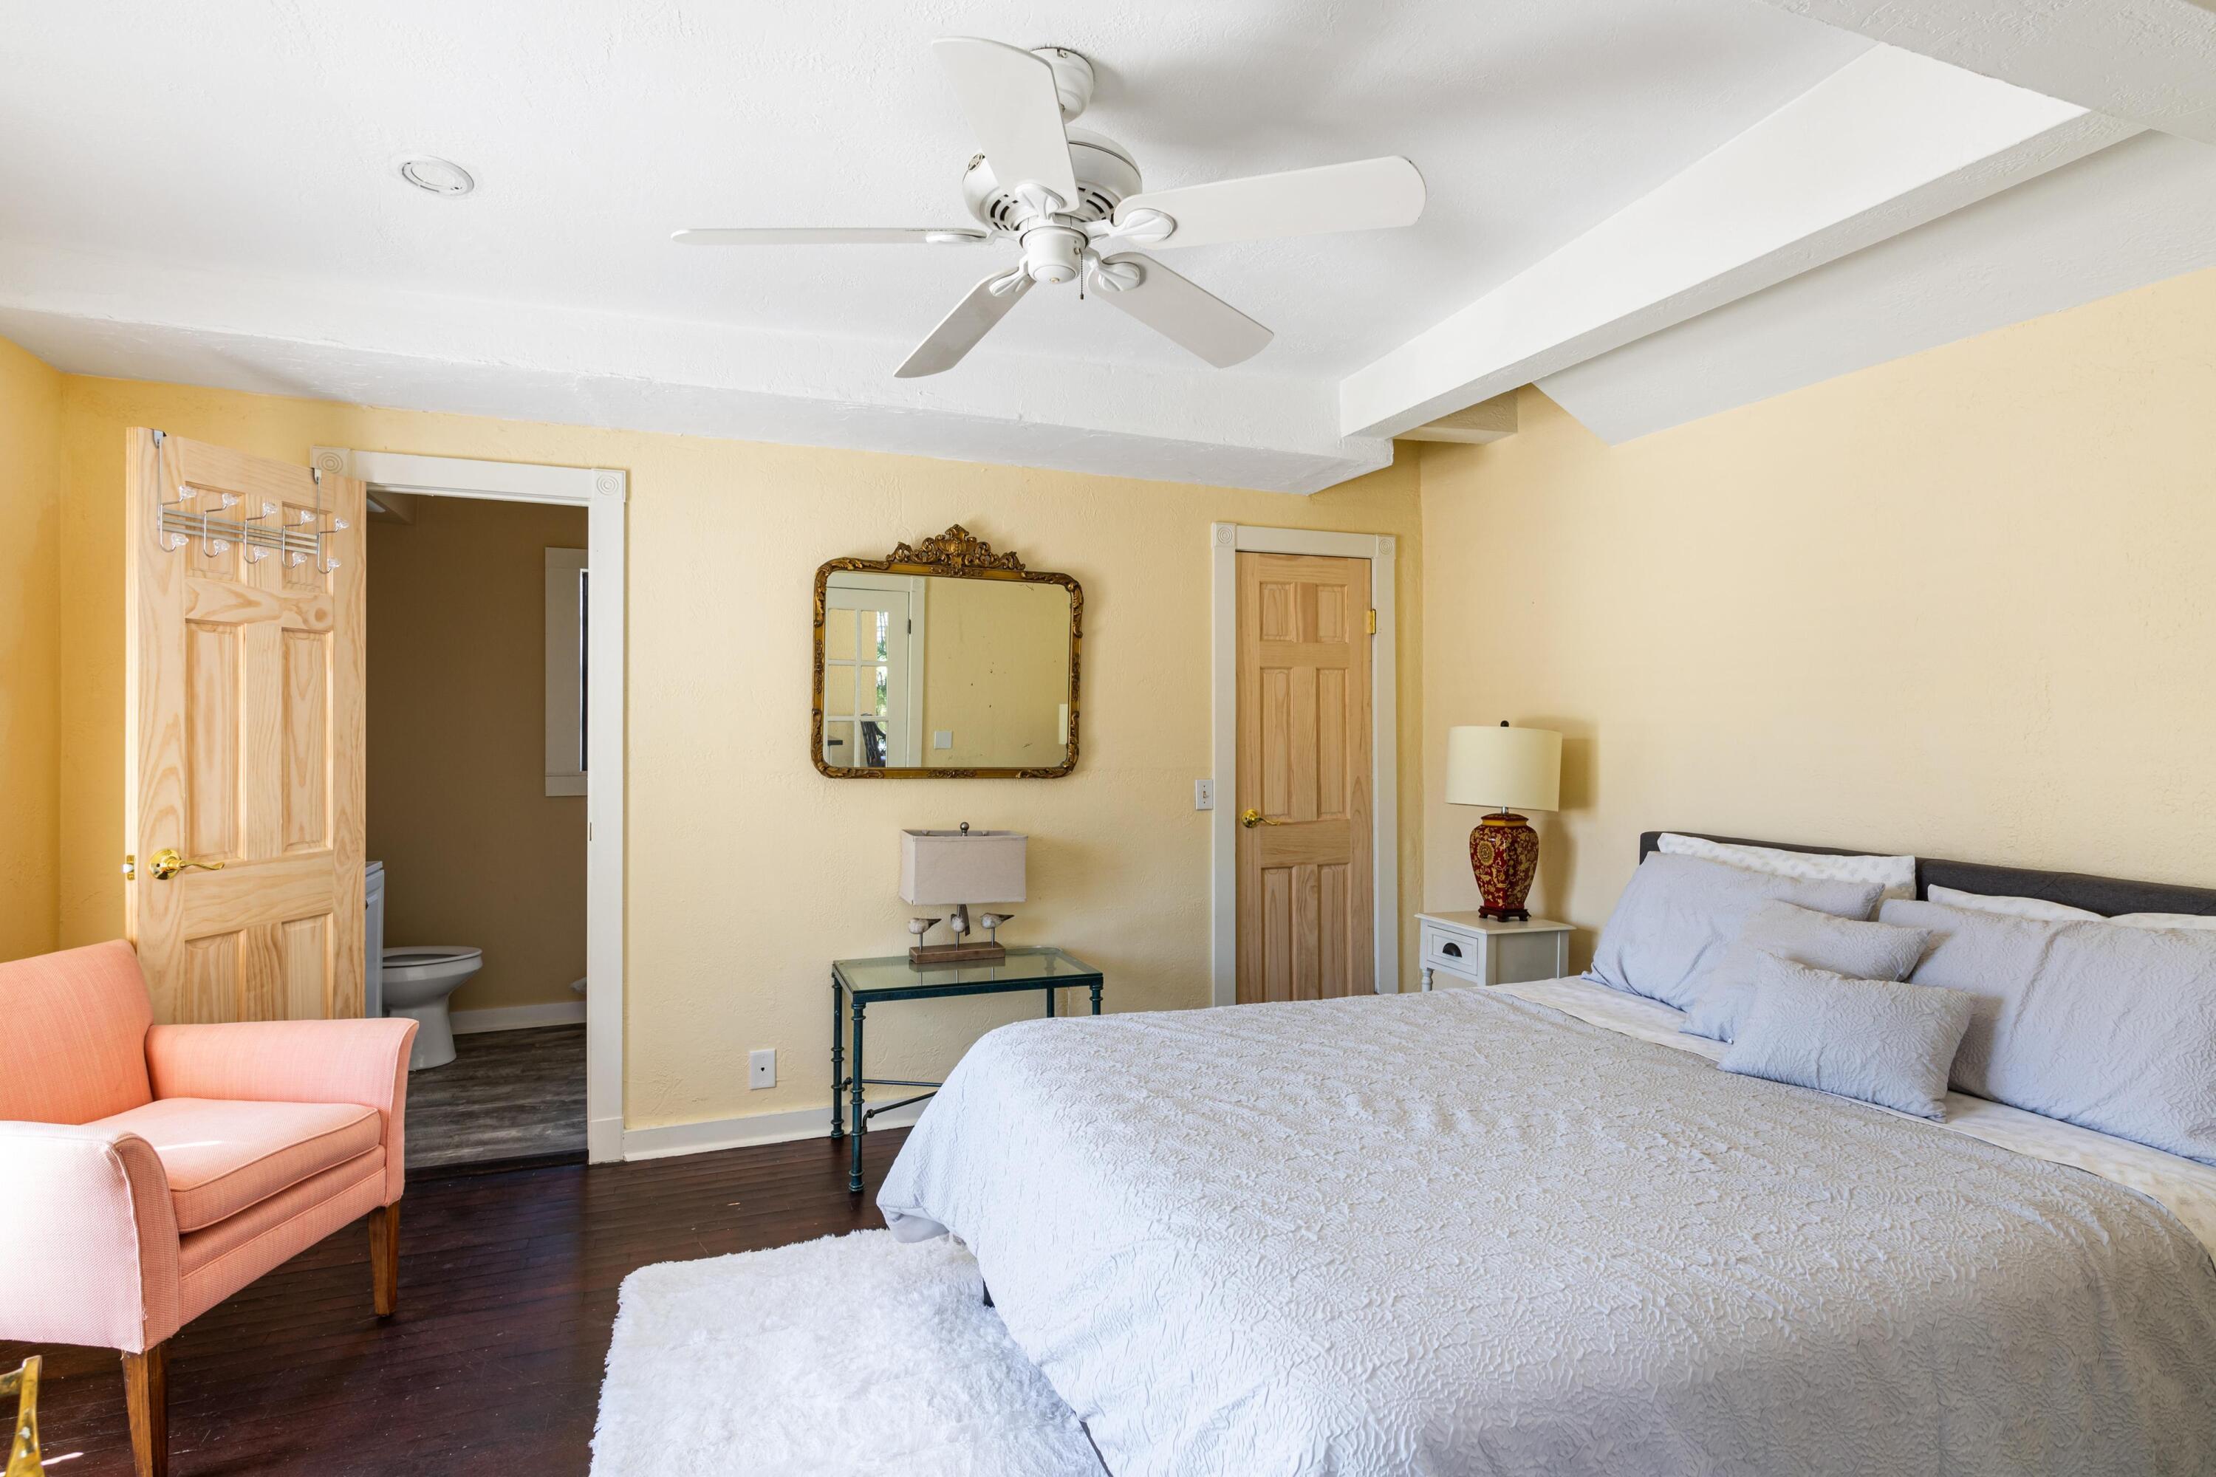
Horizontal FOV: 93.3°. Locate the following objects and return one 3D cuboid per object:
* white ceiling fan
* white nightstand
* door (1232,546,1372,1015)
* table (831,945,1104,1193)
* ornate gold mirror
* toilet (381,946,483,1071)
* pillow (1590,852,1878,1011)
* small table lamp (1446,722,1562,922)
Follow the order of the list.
[{"bbox_3d":[-0.099,-1.017,1.911,1.250,0.385,1.230,0,0,6],"label":"white ceiling fan"},{"bbox_3d":[1.301,0.971,3.516,0.345,0.705,0.367,0,0,-19],"label":"white nightstand"},{"bbox_3d":[0.774,0.297,4.126,0.610,2.030,0.045,0,0,-19],"label":"door"},{"bbox_3d":[-0.451,1.036,3.390,0.775,0.580,0.460,0,0,-19],"label":"table"},{"bbox_3d":[-0.538,-0.301,3.625,0.935,0.880,0.055,0,0,-19],"label":"ornate gold mirror"},{"bbox_3d":[-2.982,0.956,4.311,0.720,0.760,0.420,0,0,-19],"label":"toilet"},{"bbox_3d":[1.547,0.502,2.663,0.165,0.420,0.675,32,-11,-16],"label":"pillow"},{"bbox_3d":[1.345,0.288,3.563,0.365,0.660,0.365,0,0,-19],"label":"small table lamp"}]

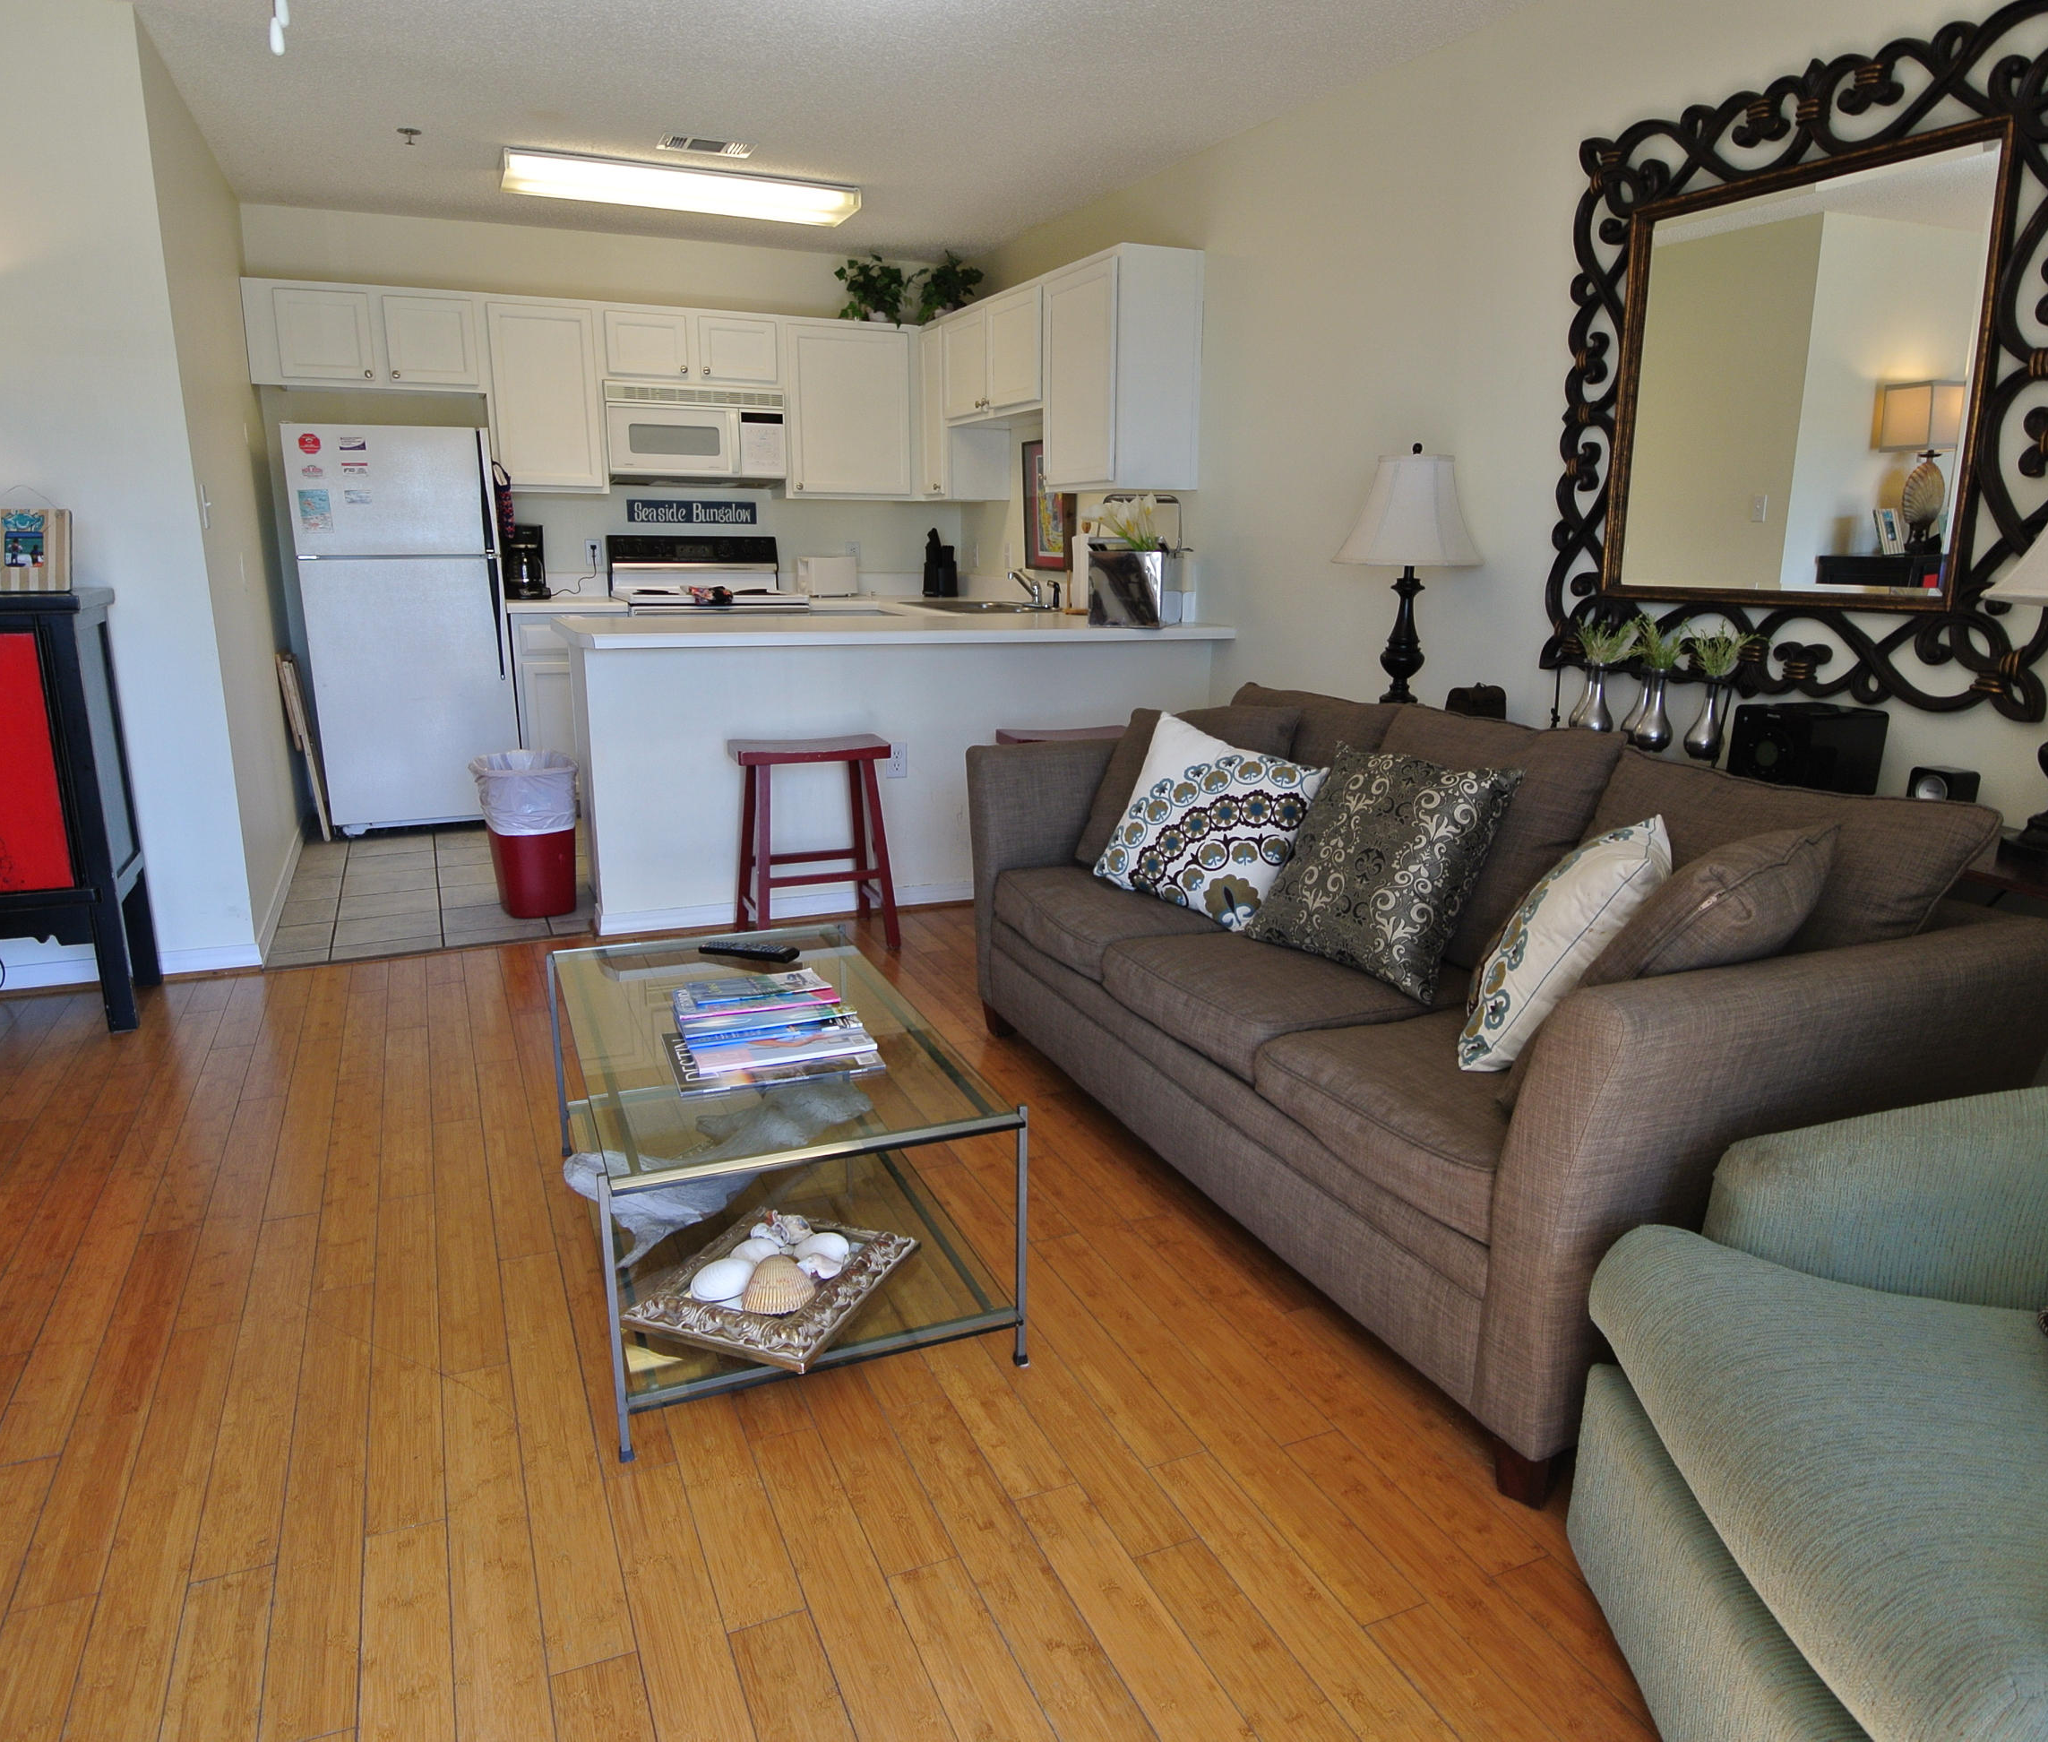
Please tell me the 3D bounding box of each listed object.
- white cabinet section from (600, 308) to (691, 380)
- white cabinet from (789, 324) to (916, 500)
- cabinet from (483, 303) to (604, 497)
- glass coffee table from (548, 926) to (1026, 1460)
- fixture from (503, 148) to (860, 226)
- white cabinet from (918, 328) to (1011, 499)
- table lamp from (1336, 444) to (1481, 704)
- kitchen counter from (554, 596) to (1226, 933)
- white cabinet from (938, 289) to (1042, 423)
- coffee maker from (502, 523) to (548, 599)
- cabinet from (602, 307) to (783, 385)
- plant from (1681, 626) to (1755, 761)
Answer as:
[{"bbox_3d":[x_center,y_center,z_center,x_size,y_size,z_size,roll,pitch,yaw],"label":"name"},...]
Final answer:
[{"bbox_3d":[-1.662,-2.276,5.667,0.365,0.280,0.325,-6,16,-24],"label":"white cabinet section"},{"bbox_3d":[-0.846,-2.155,6.123,0.600,0.778,0.315,-6,16,-24],"label":"white cabinet"},{"bbox_3d":[-2.020,-1.988,5.466,0.455,0.770,0.325,-6,15,-24],"label":"cabinet"},{"bbox_3d":[-0.458,0.455,2.244,0.605,0.430,0.985,-5,16,-22],"label":"glass coffee table"},{"bbox_3d":[-1.230,-2.461,4.702,1.220,0.077,0.290,-6,16,-24],"label":"fixture"},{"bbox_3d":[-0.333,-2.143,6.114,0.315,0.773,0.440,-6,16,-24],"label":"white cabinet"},{"bbox_3d":[0.972,-0.690,3.294,0.335,0.690,0.335,-6,15,-24],"label":"table lamp"},{"bbox_3d":[-0.444,-0.401,4.507,2.130,0.900,0.930,-6,15,-24],"label":"kitchen counter"},{"bbox_3d":[0.007,-2.094,5.339,0.328,0.457,0.960,-6,15,-24],"label":"white cabinet"},{"bbox_3d":[-2.175,-1.342,5.651,0.180,0.310,0.230,-6,16,-24],"label":"coffee maker"},{"bbox_3d":[-1.464,-2.267,5.663,0.764,0.310,0.325,-6,15,-24],"label":"cabinet"},{"bbox_3d":[1.383,-0.359,2.621,0.110,0.265,0.130,-6,16,-24],"label":"plant"}]

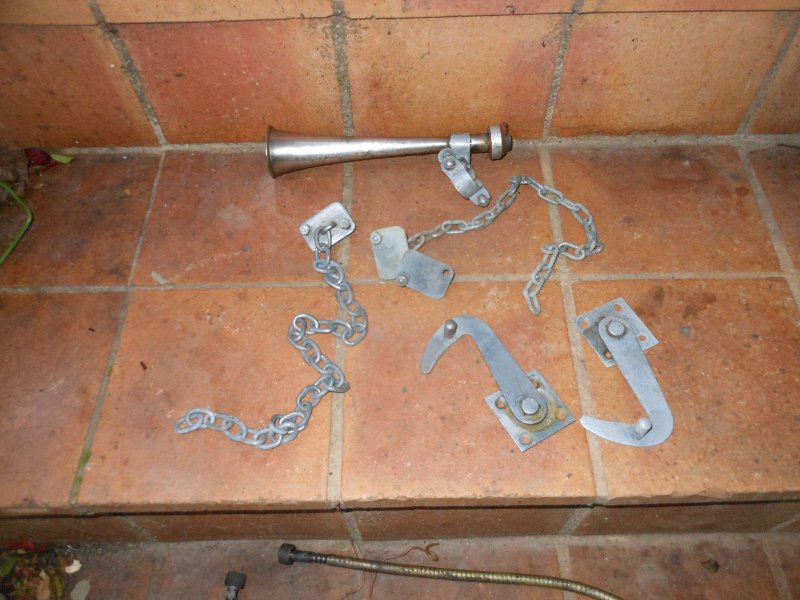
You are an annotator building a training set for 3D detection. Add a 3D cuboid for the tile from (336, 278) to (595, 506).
[{"bbox_3d":[0.054,0.079,0.580,0.206,0.023,0.208,-1,59,1],"label":"tile"}]

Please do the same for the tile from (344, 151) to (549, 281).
[{"bbox_3d":[0.054,-0.096,0.713,0.216,0.020,0.178,-1,60,1],"label":"tile"}]

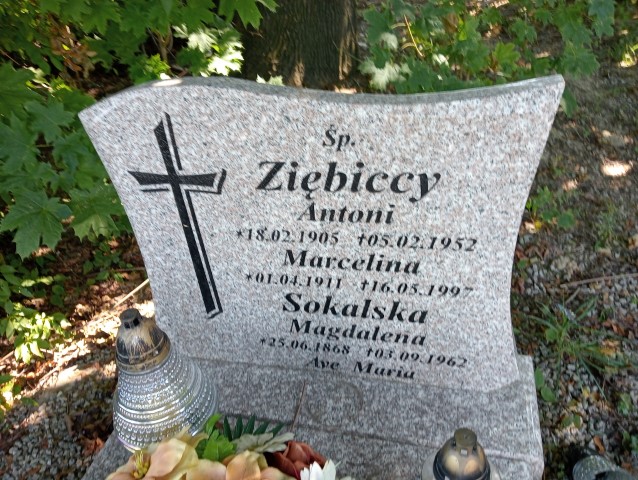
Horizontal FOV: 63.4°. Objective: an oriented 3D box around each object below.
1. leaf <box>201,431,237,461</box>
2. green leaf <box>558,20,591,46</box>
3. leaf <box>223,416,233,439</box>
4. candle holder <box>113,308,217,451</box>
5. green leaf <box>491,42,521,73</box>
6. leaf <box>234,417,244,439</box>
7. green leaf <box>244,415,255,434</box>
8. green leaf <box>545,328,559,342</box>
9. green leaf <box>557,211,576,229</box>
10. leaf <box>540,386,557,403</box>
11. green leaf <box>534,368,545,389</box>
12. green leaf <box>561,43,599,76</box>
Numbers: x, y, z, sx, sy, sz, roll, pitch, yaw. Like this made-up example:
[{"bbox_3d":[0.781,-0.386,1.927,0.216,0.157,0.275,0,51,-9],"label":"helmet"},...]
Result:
[{"bbox_3d":[-0.141,0.290,0.730,0.048,0.035,0.035,-7,29,0],"label":"leaf"},{"bbox_3d":[0.869,-0.700,1.750,0.115,0.085,0.060,-7,29,0],"label":"green leaf"},{"bbox_3d":[-0.136,0.280,0.770,0.015,0.032,0.015,-7,29,0],"label":"leaf"},{"bbox_3d":[-0.272,0.211,0.817,0.170,0.235,0.170,-7,29,0],"label":"candle holder"},{"bbox_3d":[0.635,-0.618,1.750,0.098,0.095,0.055,-7,29,0],"label":"green leaf"},{"bbox_3d":[-0.118,0.280,0.770,0.015,0.032,0.015,-7,29,0],"label":"leaf"},{"bbox_3d":[-0.104,0.277,0.775,0.015,0.031,0.014,-7,29,0],"label":"green leaf"},{"bbox_3d":[0.599,0.246,1.330,0.037,0.020,0.040,-7,29,0],"label":"green leaf"},{"bbox_3d":[0.838,-0.069,1.750,0.068,0.035,0.070,-7,29,0],"label":"green leaf"},{"bbox_3d":[0.520,0.350,1.170,0.038,0.020,0.043,-7,29,0],"label":"leaf"},{"bbox_3d":[0.504,0.316,1.180,0.028,0.025,0.042,-7,29,0],"label":"green leaf"},{"bbox_3d":[0.882,-0.611,1.750,0.130,0.110,0.060,-7,29,0],"label":"green leaf"}]

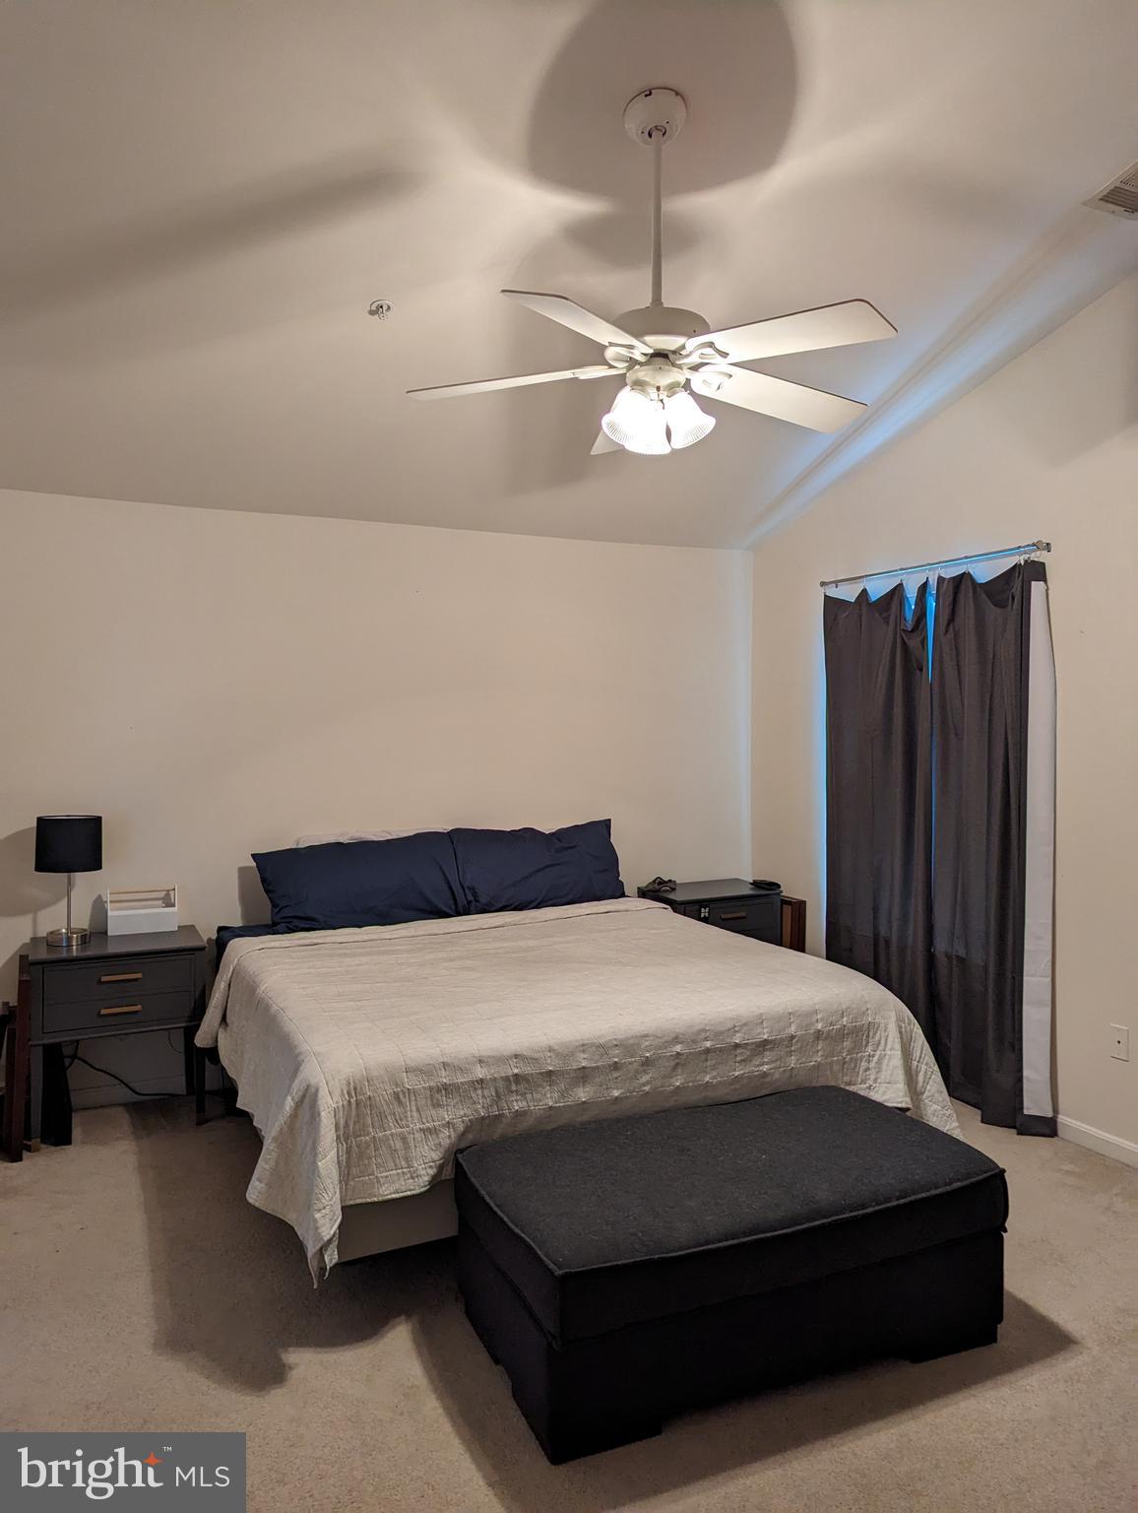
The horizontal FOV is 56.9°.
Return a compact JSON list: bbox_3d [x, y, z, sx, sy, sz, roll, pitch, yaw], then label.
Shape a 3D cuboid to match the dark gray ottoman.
[{"bbox_3d":[0.403,1.247,2.710,1.230,0.434,0.665,-1,2,-23],"label":"dark gray ottoman"}]

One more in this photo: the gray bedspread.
[{"bbox_3d":[-0.134,1.076,3.910,2.150,0.700,2.050,-1,2,-25],"label":"gray bedspread"}]

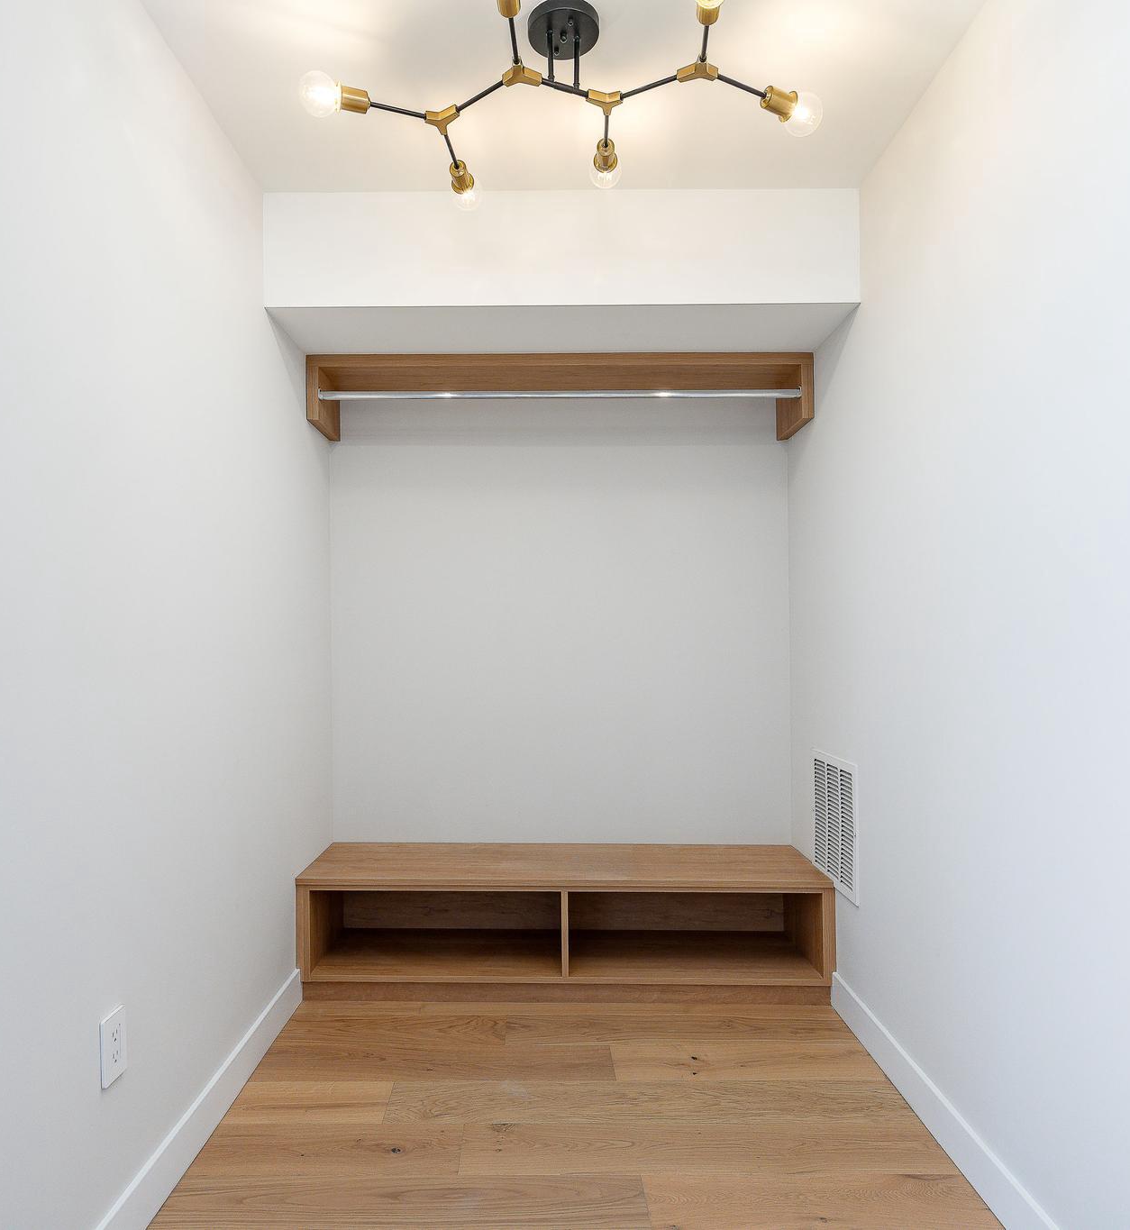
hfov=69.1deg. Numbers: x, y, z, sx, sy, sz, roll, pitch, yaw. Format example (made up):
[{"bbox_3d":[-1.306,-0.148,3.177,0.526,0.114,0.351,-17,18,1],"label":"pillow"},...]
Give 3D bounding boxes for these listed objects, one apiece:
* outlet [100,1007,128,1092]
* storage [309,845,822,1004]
[{"bbox_3d":[-0.804,0.772,1.468,0.008,0.118,0.074,0,-2,-1],"label":"outlet"},{"bbox_3d":[0.000,1.008,2.730,1.655,0.371,0.427,0,-2,0],"label":"storage"}]

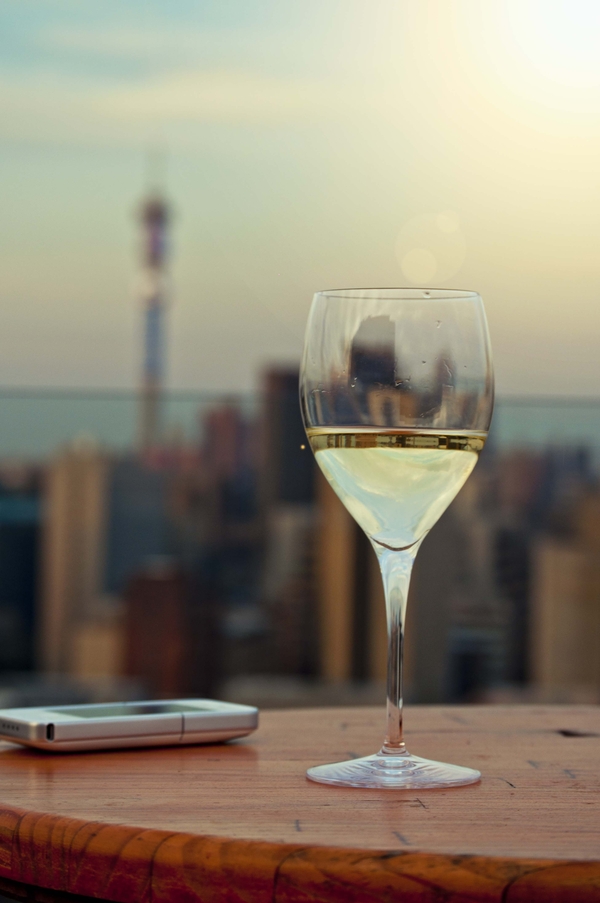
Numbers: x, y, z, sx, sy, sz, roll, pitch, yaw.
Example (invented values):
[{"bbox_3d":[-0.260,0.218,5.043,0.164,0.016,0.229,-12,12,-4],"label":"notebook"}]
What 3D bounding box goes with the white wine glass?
[{"bbox_3d":[0.042,0.036,0.886,0.084,0.207,0.084,1,0,0],"label":"white wine glass"}]

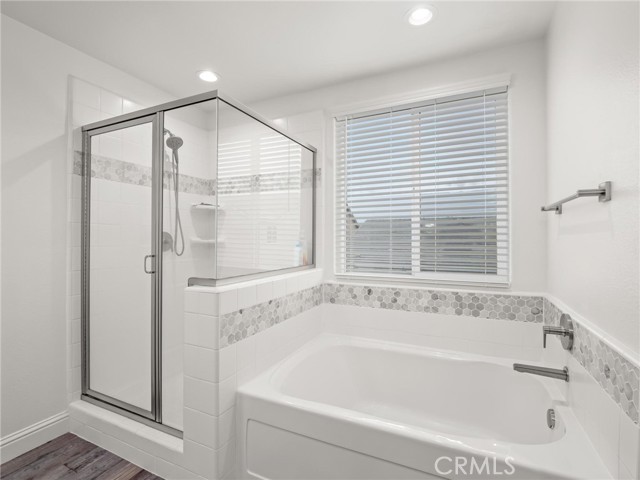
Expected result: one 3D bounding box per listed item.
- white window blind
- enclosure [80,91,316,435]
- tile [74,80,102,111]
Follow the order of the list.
[{"bbox_3d":[0.656,-0.347,2.108,1.175,1.245,0.060,0,0,25],"label":"white window blind"},{"bbox_3d":[-0.810,0.155,2.183,1.190,1.790,1.080,0,0,25],"label":"enclosure"},{"bbox_3d":[-1.567,-0.972,1.991,0.010,0.153,0.153,0,0,25],"label":"tile"}]

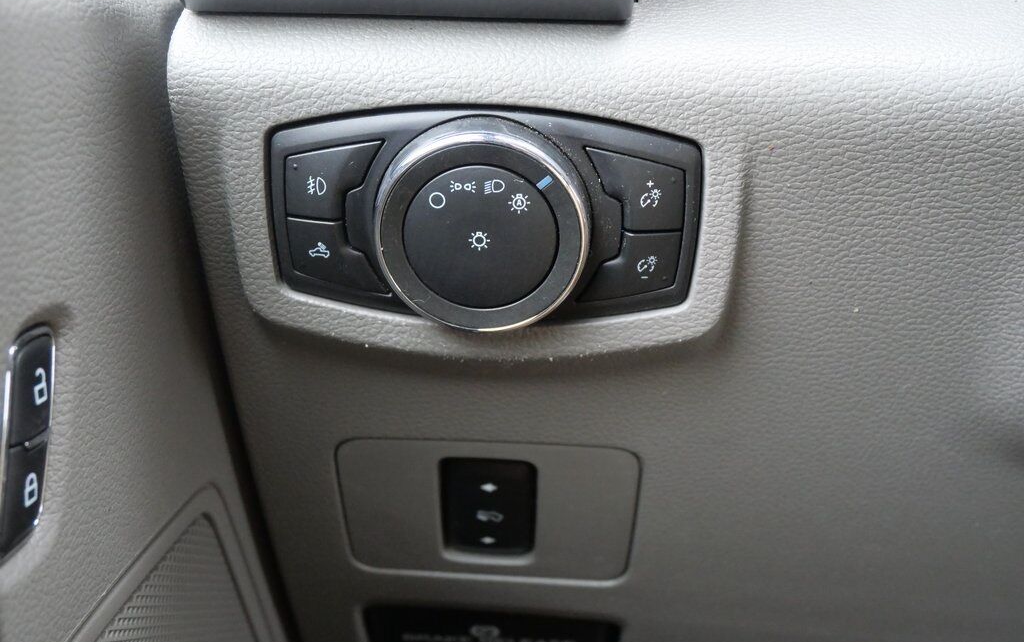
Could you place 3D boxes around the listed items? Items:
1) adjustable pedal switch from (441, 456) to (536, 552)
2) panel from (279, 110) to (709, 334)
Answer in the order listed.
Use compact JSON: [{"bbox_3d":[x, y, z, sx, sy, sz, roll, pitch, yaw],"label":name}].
[{"bbox_3d":[-0.008,0.065,0.366,0.035,0.050,0.014,2,37,4],"label":"adjustable pedal switch"},{"bbox_3d":[-0.009,-0.027,0.293,0.126,0.070,0.027,2,28,3],"label":"panel"}]

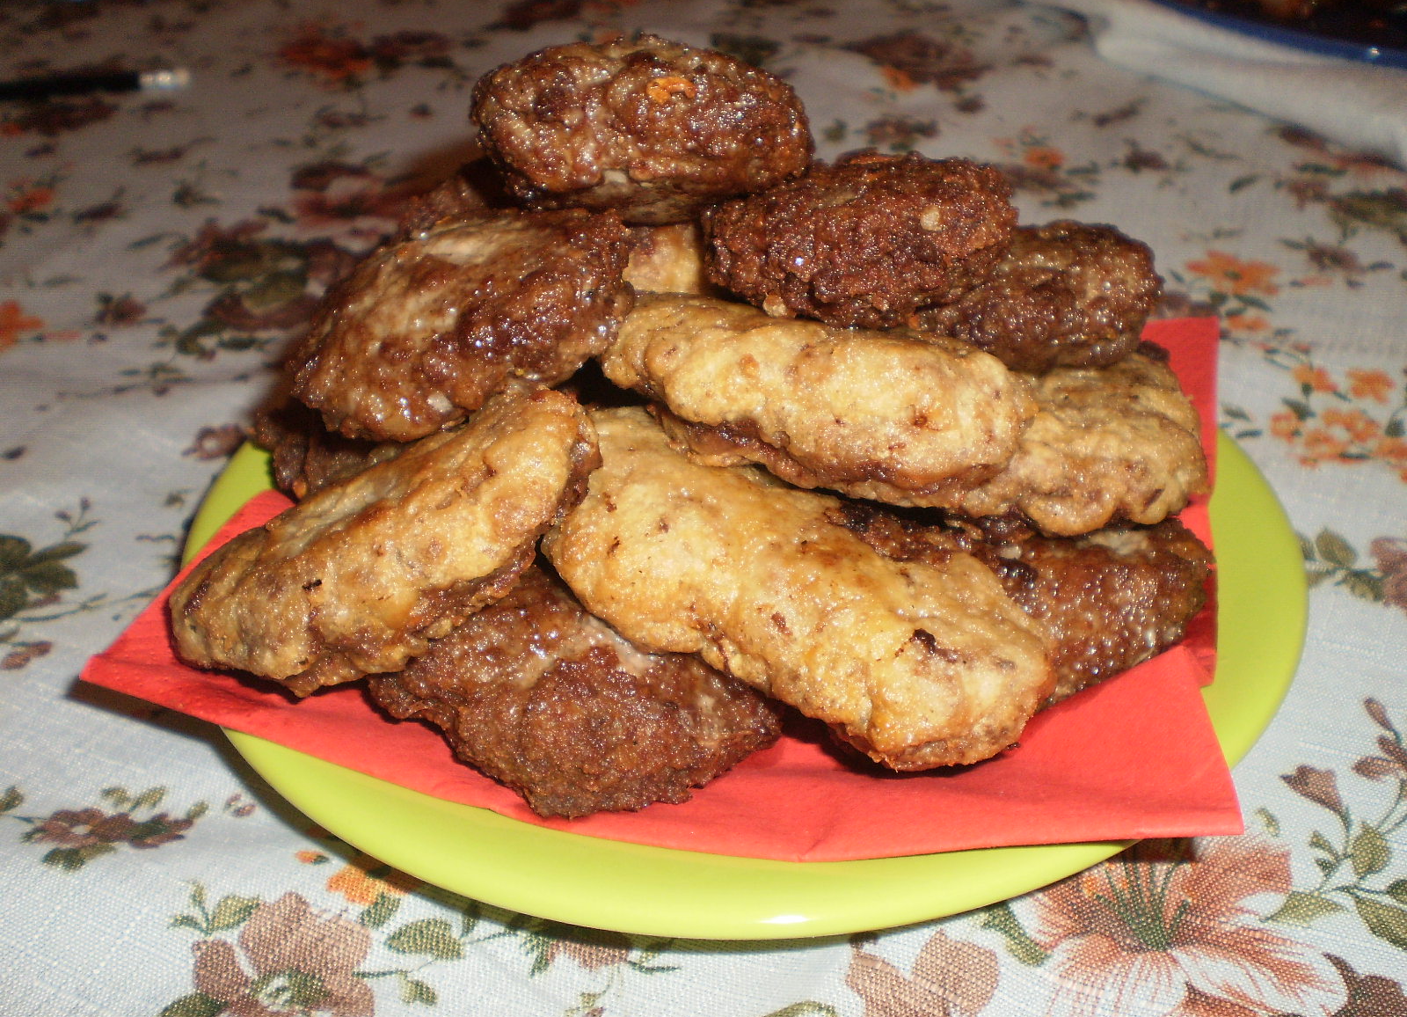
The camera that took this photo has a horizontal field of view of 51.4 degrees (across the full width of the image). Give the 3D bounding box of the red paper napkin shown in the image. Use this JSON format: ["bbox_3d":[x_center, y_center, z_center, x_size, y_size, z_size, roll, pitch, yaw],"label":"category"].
[{"bbox_3d":[0.007,-0.003,0.296,0.192,0.018,0.183,7,35,12],"label":"red paper napkin"}]

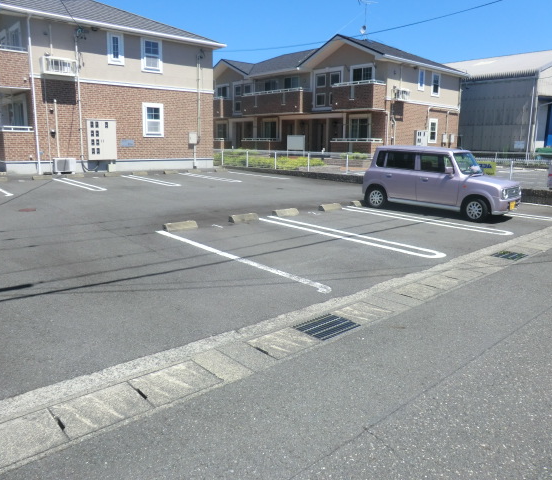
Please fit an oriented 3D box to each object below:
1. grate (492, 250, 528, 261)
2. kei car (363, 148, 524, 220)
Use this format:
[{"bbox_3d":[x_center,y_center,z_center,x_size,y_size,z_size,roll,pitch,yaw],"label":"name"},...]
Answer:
[{"bbox_3d":[3.475,0.248,6.574,0.500,0.040,0.360,-9,16,-40],"label":"grate"},{"bbox_3d":[3.811,-1.375,10.303,1.475,1.505,3.395,-11,17,-43],"label":"kei car"}]

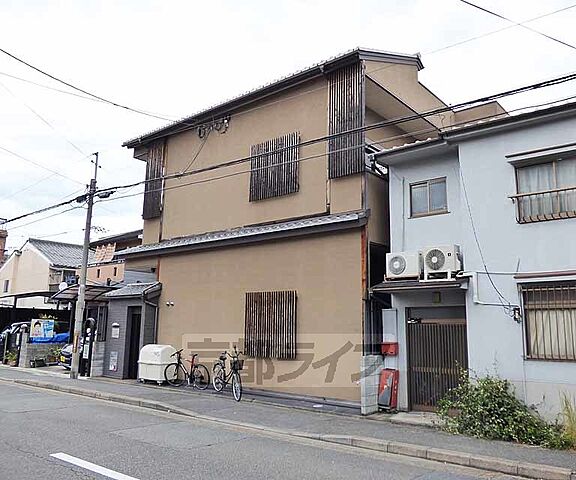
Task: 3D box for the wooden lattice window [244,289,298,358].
[{"bbox_3d":[-0.434,2.142,11.475,1.713,1.611,0.100,-7,-13,37],"label":"wooden lattice window"}]

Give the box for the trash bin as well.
[{"bbox_3d":[-3.854,3.689,13.406,1.070,1.100,0.640,-7,-13,37],"label":"trash bin"}]

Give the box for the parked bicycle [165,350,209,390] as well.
[{"bbox_3d":[-2.619,3.505,12.210,1.710,0.990,0.580,-8,-13,38],"label":"parked bicycle"}]

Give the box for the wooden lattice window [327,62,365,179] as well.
[{"bbox_3d":[1.446,-3.041,11.484,1.030,3.020,0.120,-7,-13,37],"label":"wooden lattice window"}]

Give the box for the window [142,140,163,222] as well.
[{"bbox_3d":[-4.806,-2.174,16.202,1.070,2.920,0.120,-7,-13,37],"label":"window"}]

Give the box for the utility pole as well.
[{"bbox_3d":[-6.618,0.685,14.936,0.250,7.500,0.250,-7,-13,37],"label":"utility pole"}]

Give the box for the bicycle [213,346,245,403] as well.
[{"bbox_3d":[-1.424,3.197,10.914,0.580,1.150,1.780,7,-12,-32],"label":"bicycle"}]

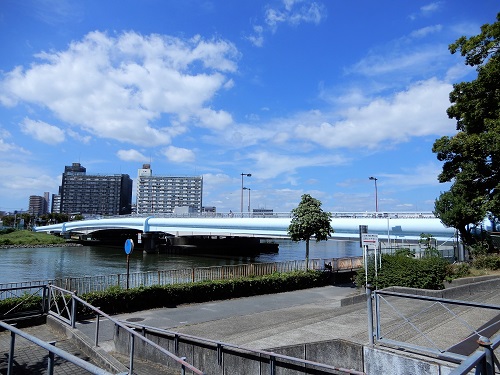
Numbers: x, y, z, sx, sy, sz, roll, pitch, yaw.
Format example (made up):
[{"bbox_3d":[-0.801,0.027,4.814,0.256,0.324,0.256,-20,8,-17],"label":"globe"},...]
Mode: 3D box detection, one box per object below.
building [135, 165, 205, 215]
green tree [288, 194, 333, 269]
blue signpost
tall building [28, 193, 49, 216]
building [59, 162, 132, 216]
[{"bbox_3d":[-58.811,7.347,256.384,47.500,48.000,13.000,1,-6,-4],"label":"building"},{"bbox_3d":[3.267,2.828,19.036,2.400,4.850,2.400,0,-6,0],"label":"green tree"},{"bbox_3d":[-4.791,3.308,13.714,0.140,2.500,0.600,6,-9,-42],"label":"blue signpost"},{"bbox_3d":[-261.440,28.351,429.711,14.000,42.000,20.000,1,-6,-4],"label":"tall building"},{"bbox_3d":[-113.767,6.918,258.384,42.500,48.000,27.000,1,-6,-4],"label":"building"}]

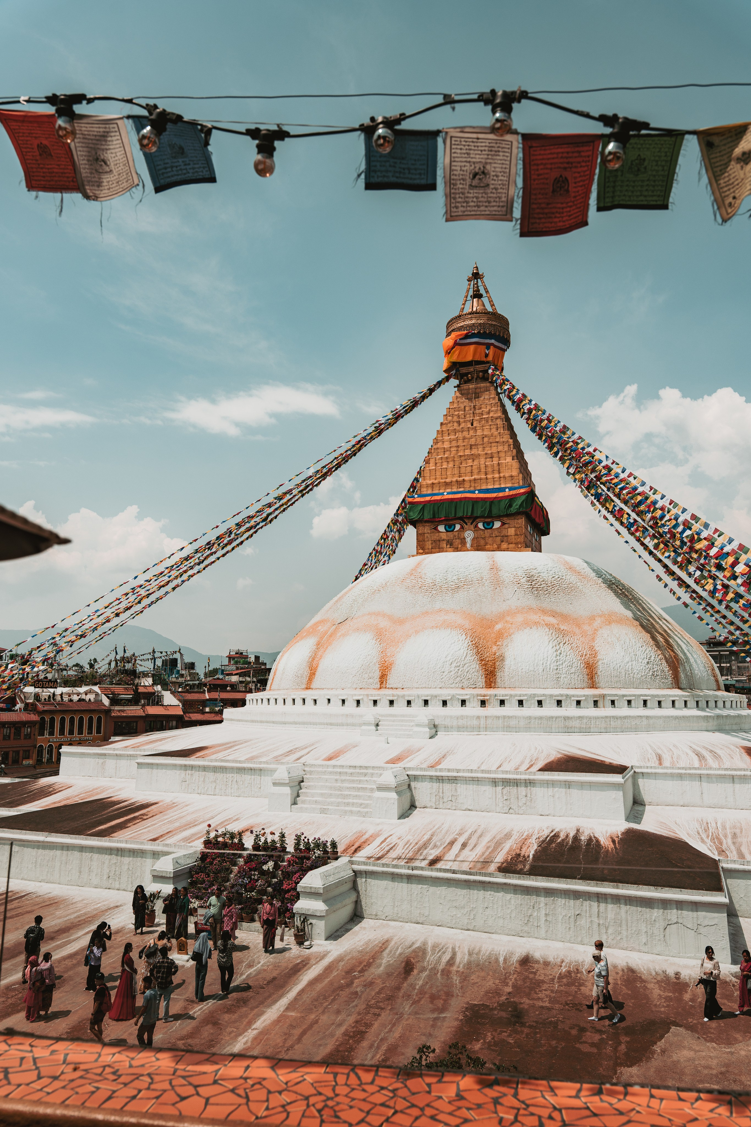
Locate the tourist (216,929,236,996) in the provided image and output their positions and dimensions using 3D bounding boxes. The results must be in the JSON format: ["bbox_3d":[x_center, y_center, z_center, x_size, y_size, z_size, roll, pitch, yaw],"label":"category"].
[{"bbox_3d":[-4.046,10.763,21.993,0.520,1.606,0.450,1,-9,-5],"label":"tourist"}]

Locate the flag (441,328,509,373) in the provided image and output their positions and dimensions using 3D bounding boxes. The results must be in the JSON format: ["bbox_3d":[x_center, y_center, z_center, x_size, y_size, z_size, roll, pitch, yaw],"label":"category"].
[{"bbox_3d":[8.548,-17.113,67.540,4.900,2.400,4.900,-3,-10,20],"label":"flag"}]

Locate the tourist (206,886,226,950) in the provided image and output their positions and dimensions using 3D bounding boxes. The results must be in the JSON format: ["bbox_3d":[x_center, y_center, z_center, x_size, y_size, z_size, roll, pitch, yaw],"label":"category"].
[{"bbox_3d":[-4.877,10.884,24.973,0.600,1.763,0.400,1,-9,-3],"label":"tourist"}]

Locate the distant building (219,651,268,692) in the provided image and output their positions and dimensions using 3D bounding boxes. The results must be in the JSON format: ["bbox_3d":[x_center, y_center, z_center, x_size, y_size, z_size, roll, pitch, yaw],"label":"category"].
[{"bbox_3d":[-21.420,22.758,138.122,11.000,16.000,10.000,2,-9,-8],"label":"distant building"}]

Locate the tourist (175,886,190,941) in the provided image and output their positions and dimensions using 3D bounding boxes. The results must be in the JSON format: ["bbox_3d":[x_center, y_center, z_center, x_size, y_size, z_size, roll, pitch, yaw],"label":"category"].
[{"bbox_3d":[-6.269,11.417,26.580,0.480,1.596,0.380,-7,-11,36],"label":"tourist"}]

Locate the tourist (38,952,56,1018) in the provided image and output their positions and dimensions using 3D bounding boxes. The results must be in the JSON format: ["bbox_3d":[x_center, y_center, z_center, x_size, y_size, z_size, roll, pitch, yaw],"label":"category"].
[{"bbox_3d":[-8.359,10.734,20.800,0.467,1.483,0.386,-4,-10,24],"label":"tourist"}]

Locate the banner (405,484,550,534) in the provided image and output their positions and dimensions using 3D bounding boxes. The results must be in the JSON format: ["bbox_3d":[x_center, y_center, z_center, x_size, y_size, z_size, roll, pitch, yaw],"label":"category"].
[{"bbox_3d":[8.535,-3.885,65.397,9.500,2.100,9.500,-3,-10,20],"label":"banner"}]

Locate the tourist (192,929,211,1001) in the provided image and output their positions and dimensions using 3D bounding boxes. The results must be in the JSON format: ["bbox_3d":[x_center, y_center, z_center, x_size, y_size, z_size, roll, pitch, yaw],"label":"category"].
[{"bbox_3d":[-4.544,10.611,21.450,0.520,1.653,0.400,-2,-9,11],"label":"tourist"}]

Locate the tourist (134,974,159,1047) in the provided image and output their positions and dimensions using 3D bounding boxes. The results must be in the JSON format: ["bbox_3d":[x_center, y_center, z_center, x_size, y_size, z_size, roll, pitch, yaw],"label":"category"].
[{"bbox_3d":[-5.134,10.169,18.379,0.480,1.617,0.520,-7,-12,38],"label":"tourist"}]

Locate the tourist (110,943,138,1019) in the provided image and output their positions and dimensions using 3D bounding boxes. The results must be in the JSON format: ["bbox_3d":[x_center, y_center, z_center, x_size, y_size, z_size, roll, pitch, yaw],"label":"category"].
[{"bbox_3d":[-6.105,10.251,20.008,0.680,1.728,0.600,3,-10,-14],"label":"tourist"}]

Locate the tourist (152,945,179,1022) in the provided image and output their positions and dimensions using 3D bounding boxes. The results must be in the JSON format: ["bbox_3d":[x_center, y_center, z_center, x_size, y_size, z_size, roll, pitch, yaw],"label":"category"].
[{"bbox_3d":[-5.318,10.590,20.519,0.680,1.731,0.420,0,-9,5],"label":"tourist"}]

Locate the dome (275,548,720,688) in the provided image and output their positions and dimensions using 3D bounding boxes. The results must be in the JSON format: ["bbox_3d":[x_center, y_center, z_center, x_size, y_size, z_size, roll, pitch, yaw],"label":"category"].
[{"bbox_3d":[8.077,4.563,59.747,31.585,9.512,31.585,0,-9,0],"label":"dome"}]

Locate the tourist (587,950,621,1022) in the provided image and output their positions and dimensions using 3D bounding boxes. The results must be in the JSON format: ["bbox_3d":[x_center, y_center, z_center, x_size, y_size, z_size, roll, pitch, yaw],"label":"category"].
[{"bbox_3d":[5.741,10.629,20.526,0.867,1.601,0.510,1,-9,-3],"label":"tourist"}]

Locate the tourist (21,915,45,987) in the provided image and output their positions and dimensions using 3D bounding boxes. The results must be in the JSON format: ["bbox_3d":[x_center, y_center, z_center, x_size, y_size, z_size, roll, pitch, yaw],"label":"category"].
[{"bbox_3d":[-9.543,10.754,22.704,0.560,1.779,0.500,0,-9,3],"label":"tourist"}]

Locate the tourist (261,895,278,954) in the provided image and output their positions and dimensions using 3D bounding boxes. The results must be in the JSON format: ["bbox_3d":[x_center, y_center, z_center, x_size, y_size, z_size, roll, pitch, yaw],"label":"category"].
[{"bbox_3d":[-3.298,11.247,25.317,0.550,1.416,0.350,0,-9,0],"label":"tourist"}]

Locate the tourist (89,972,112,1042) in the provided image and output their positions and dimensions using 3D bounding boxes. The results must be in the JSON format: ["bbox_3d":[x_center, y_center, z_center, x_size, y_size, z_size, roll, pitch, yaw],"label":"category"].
[{"bbox_3d":[-6.725,10.828,19.826,0.550,1.615,0.500,5,-10,-25],"label":"tourist"}]

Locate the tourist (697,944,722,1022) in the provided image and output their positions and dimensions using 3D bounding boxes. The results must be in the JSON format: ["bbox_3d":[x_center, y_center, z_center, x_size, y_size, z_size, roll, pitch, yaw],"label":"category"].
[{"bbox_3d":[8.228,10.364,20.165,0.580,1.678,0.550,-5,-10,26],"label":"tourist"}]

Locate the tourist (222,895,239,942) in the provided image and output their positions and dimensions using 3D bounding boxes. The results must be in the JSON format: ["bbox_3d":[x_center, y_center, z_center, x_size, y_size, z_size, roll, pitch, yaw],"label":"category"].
[{"bbox_3d":[-4.569,11.224,25.747,0.500,1.440,0.400,-2,-10,14],"label":"tourist"}]

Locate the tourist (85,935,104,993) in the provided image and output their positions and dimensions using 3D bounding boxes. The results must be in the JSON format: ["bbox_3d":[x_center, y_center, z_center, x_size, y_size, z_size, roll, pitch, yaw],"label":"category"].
[{"bbox_3d":[-8.002,11.464,23.256,0.500,1.427,0.480,7,-12,-36],"label":"tourist"}]

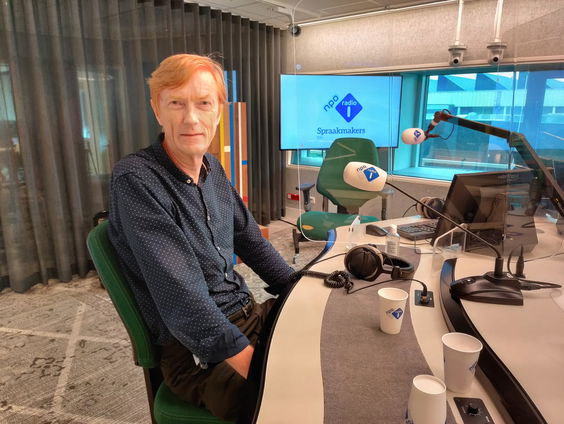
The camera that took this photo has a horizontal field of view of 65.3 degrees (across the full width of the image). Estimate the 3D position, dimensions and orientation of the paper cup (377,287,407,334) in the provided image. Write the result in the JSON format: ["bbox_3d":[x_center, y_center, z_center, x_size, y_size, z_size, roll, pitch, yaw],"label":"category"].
[{"bbox_3d":[0.265,0.241,1.060,0.071,0.093,0.071,0,13,0],"label":"paper cup"}]

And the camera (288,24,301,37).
[{"bbox_3d":[0.150,-2.185,5.300,0.140,0.140,0.150,-1,14,-3],"label":"camera"}]

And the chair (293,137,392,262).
[{"bbox_3d":[0.495,-0.053,3.471,0.700,1.030,0.670,5,14,19],"label":"chair"}]

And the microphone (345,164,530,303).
[{"bbox_3d":[0.435,0.045,1.294,0.500,0.365,0.140,3,14,11],"label":"microphone"}]

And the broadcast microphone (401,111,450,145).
[{"bbox_3d":[0.696,-0.407,2.120,0.230,0.165,0.120,8,16,30],"label":"broadcast microphone"}]

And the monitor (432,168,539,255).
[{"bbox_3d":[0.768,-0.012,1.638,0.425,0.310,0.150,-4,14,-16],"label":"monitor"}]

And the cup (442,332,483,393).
[{"bbox_3d":[0.343,0.292,0.845,0.071,0.093,0.071,0,13,0],"label":"cup"}]

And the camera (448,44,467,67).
[{"bbox_3d":[1.455,-1.297,3.650,0.145,0.180,0.150,5,15,22],"label":"camera"}]

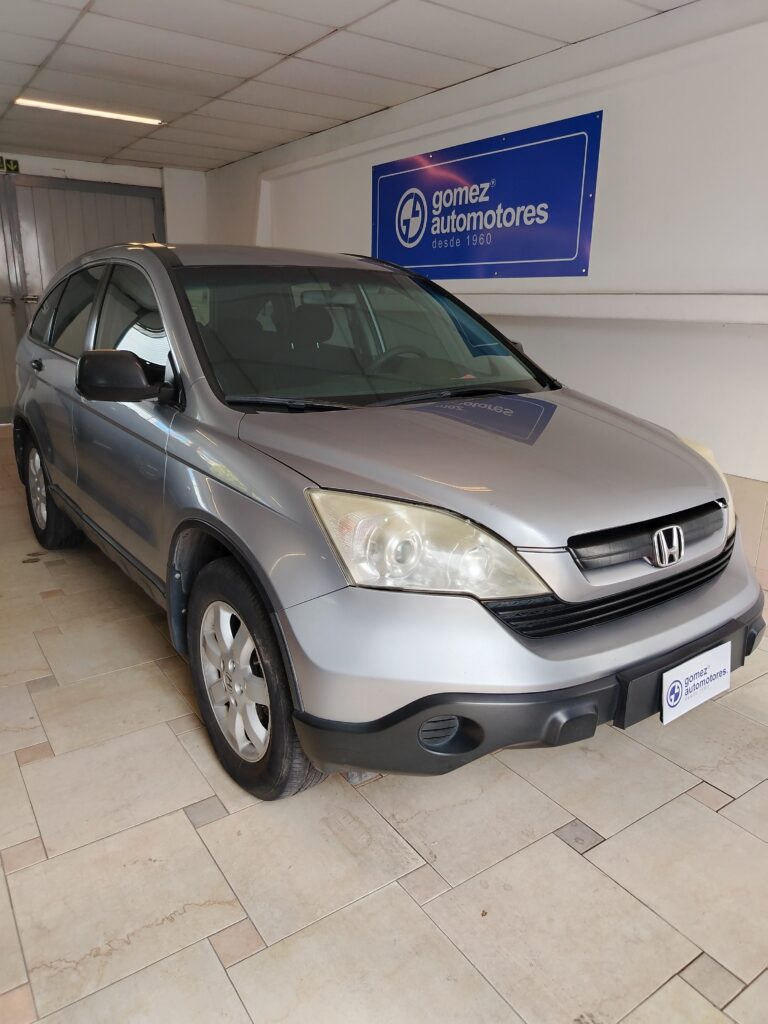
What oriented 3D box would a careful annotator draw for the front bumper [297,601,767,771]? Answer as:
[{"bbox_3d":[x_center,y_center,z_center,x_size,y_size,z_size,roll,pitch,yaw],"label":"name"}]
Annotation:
[{"bbox_3d":[0.633,0.326,2.003,1.780,0.510,0.580,-11,20,-35],"label":"front bumper"}]

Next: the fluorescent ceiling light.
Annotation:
[{"bbox_3d":[-2.404,-3.317,5.918,1.210,0.050,0.060,-10,20,-33],"label":"fluorescent ceiling light"}]

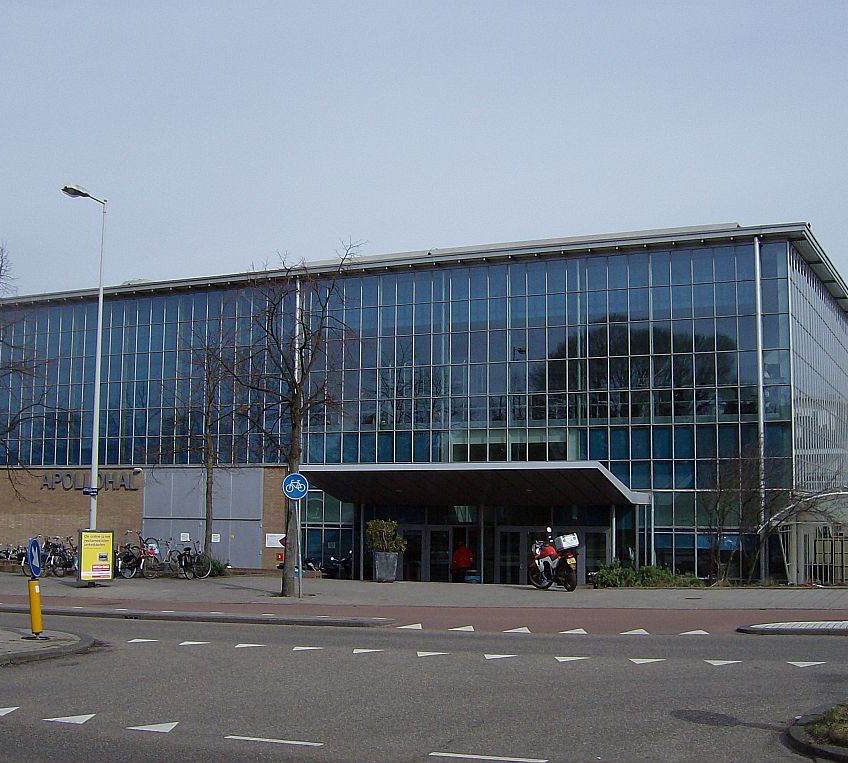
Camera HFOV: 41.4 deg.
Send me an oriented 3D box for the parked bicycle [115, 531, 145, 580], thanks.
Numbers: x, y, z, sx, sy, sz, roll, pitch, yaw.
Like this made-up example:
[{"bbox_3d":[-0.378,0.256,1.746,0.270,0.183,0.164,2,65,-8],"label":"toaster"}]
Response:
[{"bbox_3d":[-8.401,5.043,32.600,0.600,1.270,1.720,-3,-7,30],"label":"parked bicycle"}]

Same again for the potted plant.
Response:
[{"bbox_3d":[-1.092,4.806,31.800,1.070,1.770,1.030,-2,-7,26],"label":"potted plant"}]

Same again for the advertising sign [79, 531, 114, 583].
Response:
[{"bbox_3d":[-8.264,4.429,28.300,0.950,1.330,0.220,4,-7,-33],"label":"advertising sign"}]

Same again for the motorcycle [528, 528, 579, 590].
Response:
[{"bbox_3d":[3.163,4.352,27.500,0.850,1.470,2.150,3,-6,-22],"label":"motorcycle"}]

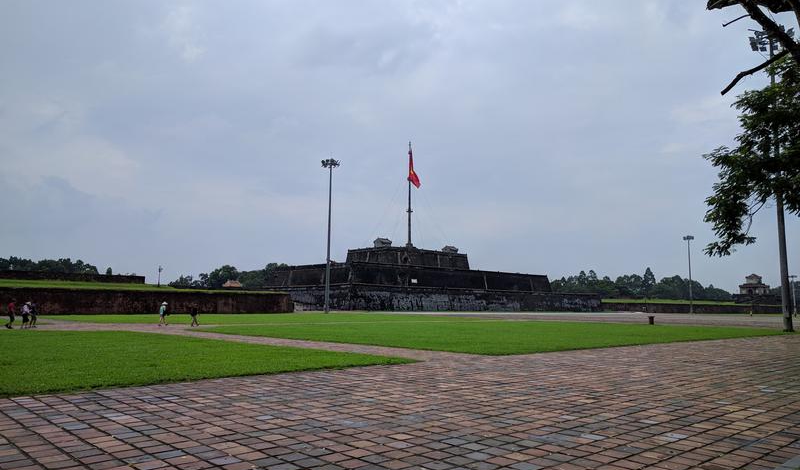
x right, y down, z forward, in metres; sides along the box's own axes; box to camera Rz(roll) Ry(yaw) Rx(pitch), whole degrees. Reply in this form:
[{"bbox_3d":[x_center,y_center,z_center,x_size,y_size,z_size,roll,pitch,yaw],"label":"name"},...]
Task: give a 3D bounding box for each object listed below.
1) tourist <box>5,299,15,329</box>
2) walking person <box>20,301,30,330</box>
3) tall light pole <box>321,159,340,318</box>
[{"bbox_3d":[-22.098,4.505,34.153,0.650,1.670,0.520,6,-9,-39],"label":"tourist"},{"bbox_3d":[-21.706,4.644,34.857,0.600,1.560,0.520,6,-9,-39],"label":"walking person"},{"bbox_3d":[-10.679,-0.048,90.605,2.800,23.500,2.800,1,-7,0],"label":"tall light pole"}]

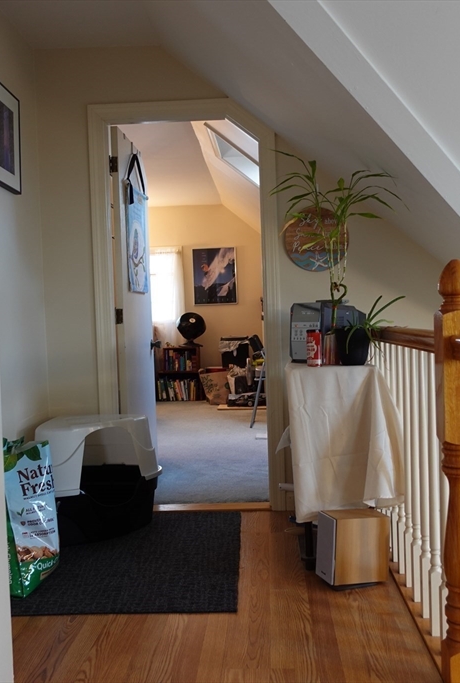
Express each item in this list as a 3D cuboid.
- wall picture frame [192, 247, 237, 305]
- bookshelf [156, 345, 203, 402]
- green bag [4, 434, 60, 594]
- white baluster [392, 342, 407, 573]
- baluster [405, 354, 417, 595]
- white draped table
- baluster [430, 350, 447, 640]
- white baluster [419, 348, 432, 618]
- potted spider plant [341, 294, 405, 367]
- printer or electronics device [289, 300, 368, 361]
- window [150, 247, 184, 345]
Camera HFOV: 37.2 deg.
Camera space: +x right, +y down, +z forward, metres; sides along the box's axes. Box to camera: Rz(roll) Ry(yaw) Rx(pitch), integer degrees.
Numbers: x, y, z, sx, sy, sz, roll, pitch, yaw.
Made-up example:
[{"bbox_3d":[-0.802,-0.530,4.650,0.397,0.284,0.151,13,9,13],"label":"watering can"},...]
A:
[{"bbox_3d":[-0.181,-0.800,8.425,0.537,0.702,0.030,-2,2,3],"label":"wall picture frame"},{"bbox_3d":[-0.613,0.408,8.378,0.577,0.667,0.279,-2,2,3],"label":"bookshelf"},{"bbox_3d":[-0.819,0.656,2.660,0.159,0.567,0.308,-2,2,11],"label":"green bag"},{"bbox_3d":[0.649,0.452,2.613,0.032,0.878,0.032,-2,2,3],"label":"white baluster"},{"bbox_3d":[0.643,0.456,2.487,0.032,0.878,0.032,-2,2,3],"label":"baluster"},{"bbox_3d":[0.428,0.495,2.786,0.428,0.796,0.478,-2,2,3],"label":"white draped table"},{"bbox_3d":[0.624,0.469,2.103,0.032,0.878,0.032,-2,2,3],"label":"baluster"},{"bbox_3d":[0.630,0.465,2.230,0.032,0.878,0.032,-2,2,3],"label":"white baluster"},{"bbox_3d":[0.557,-0.047,2.722,0.269,0.279,0.229,-2,2,3],"label":"potted spider plant"},{"bbox_3d":[0.415,-0.038,2.958,0.288,0.252,0.169,-4,2,-42],"label":"printer or electronics device"},{"bbox_3d":[-0.960,-0.573,8.442,0.796,1.174,0.100,-2,2,3],"label":"window"}]

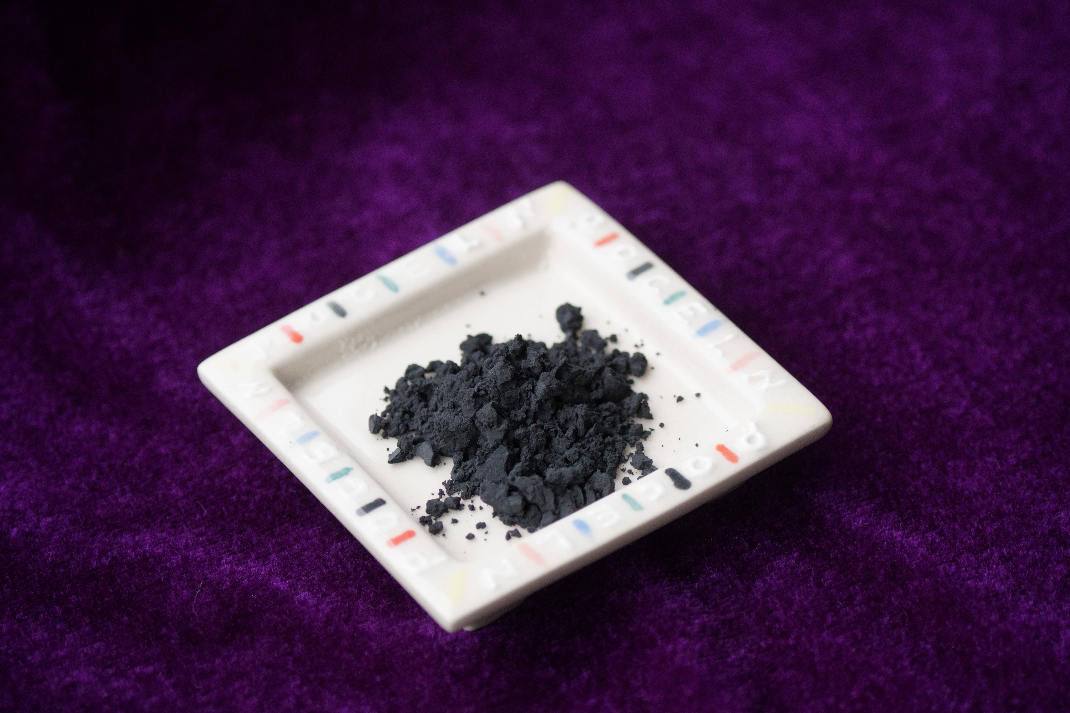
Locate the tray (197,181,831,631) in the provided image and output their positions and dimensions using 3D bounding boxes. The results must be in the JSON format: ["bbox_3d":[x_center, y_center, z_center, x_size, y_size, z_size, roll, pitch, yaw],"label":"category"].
[{"bbox_3d":[-0.004,0.009,0.546,0.080,0.013,0.080,-27,47,-24],"label":"tray"}]

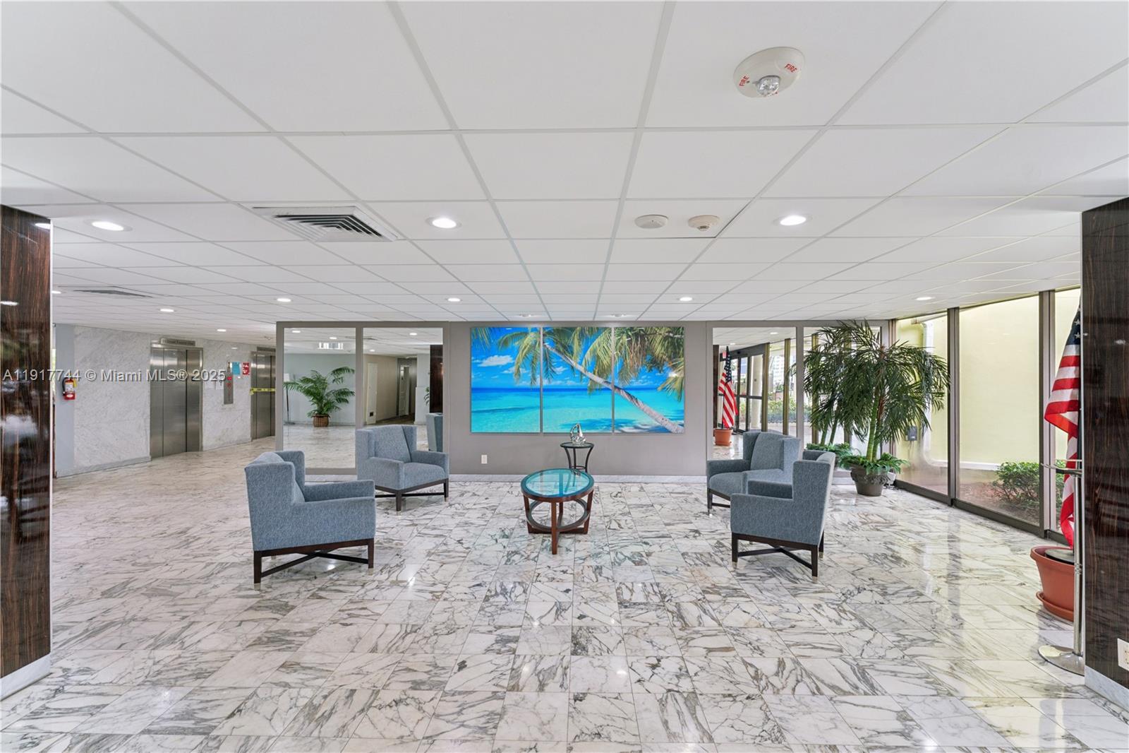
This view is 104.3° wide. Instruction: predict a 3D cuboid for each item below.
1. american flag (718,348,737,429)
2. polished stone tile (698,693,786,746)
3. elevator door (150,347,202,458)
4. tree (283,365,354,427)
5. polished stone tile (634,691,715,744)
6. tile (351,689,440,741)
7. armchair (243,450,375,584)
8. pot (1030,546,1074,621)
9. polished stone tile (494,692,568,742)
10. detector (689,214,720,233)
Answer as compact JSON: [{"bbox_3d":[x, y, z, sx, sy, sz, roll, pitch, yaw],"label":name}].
[{"bbox_3d":[3.662,0.267,9.850,0.460,1.800,0.340,0,0,1],"label":"american flag"},{"bbox_3d":[0.791,1.553,1.991,0.310,0.015,0.295,0,0,1],"label":"polished stone tile"},{"bbox_3d":[-7.670,0.500,8.640,0.120,2.120,1.020,0,0,3],"label":"elevator door"},{"bbox_3d":[-7.444,0.614,13.300,2.000,1.850,1.800,0,0,1],"label":"tree"},{"bbox_3d":[0.491,1.568,2.019,0.312,0.015,0.295,0,0,1],"label":"polished stone tile"},{"bbox_3d":[-0.755,1.555,2.021,0.310,0.015,0.295,0,0,1],"label":"tile"},{"bbox_3d":[-2.018,1.094,3.628,0.820,0.920,0.680,0,0,-19],"label":"armchair"},{"bbox_3d":[3.354,1.363,2.866,0.410,0.365,0.410,0,0,0],"label":"pot"},{"bbox_3d":[-0.134,1.554,2.009,0.310,0.015,0.295,0,0,1],"label":"polished stone tile"},{"bbox_3d":[0.736,-0.795,2.296,0.160,0.054,0.160,0,0,1],"label":"detector"}]

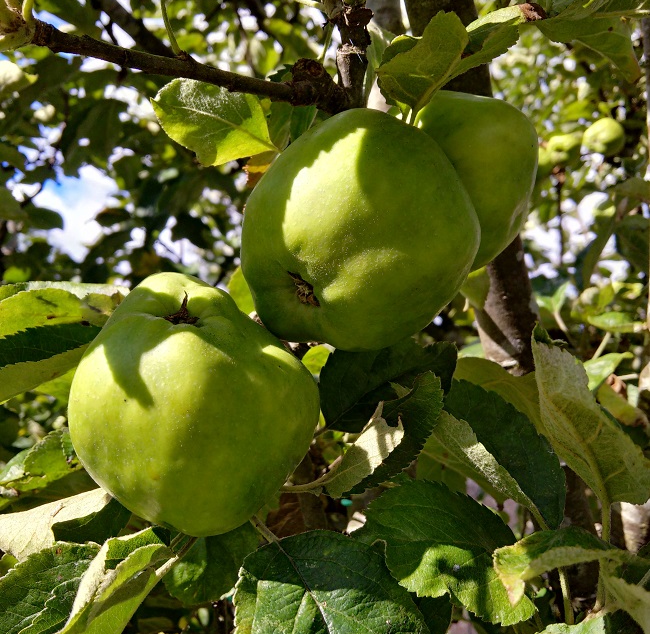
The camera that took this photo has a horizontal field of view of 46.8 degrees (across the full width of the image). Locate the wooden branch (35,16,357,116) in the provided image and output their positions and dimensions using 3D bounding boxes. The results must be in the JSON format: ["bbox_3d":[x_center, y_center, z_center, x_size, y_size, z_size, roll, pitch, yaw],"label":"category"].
[{"bbox_3d":[-0.054,-0.108,0.323,0.135,0.016,0.016,8,0,-15],"label":"wooden branch"}]

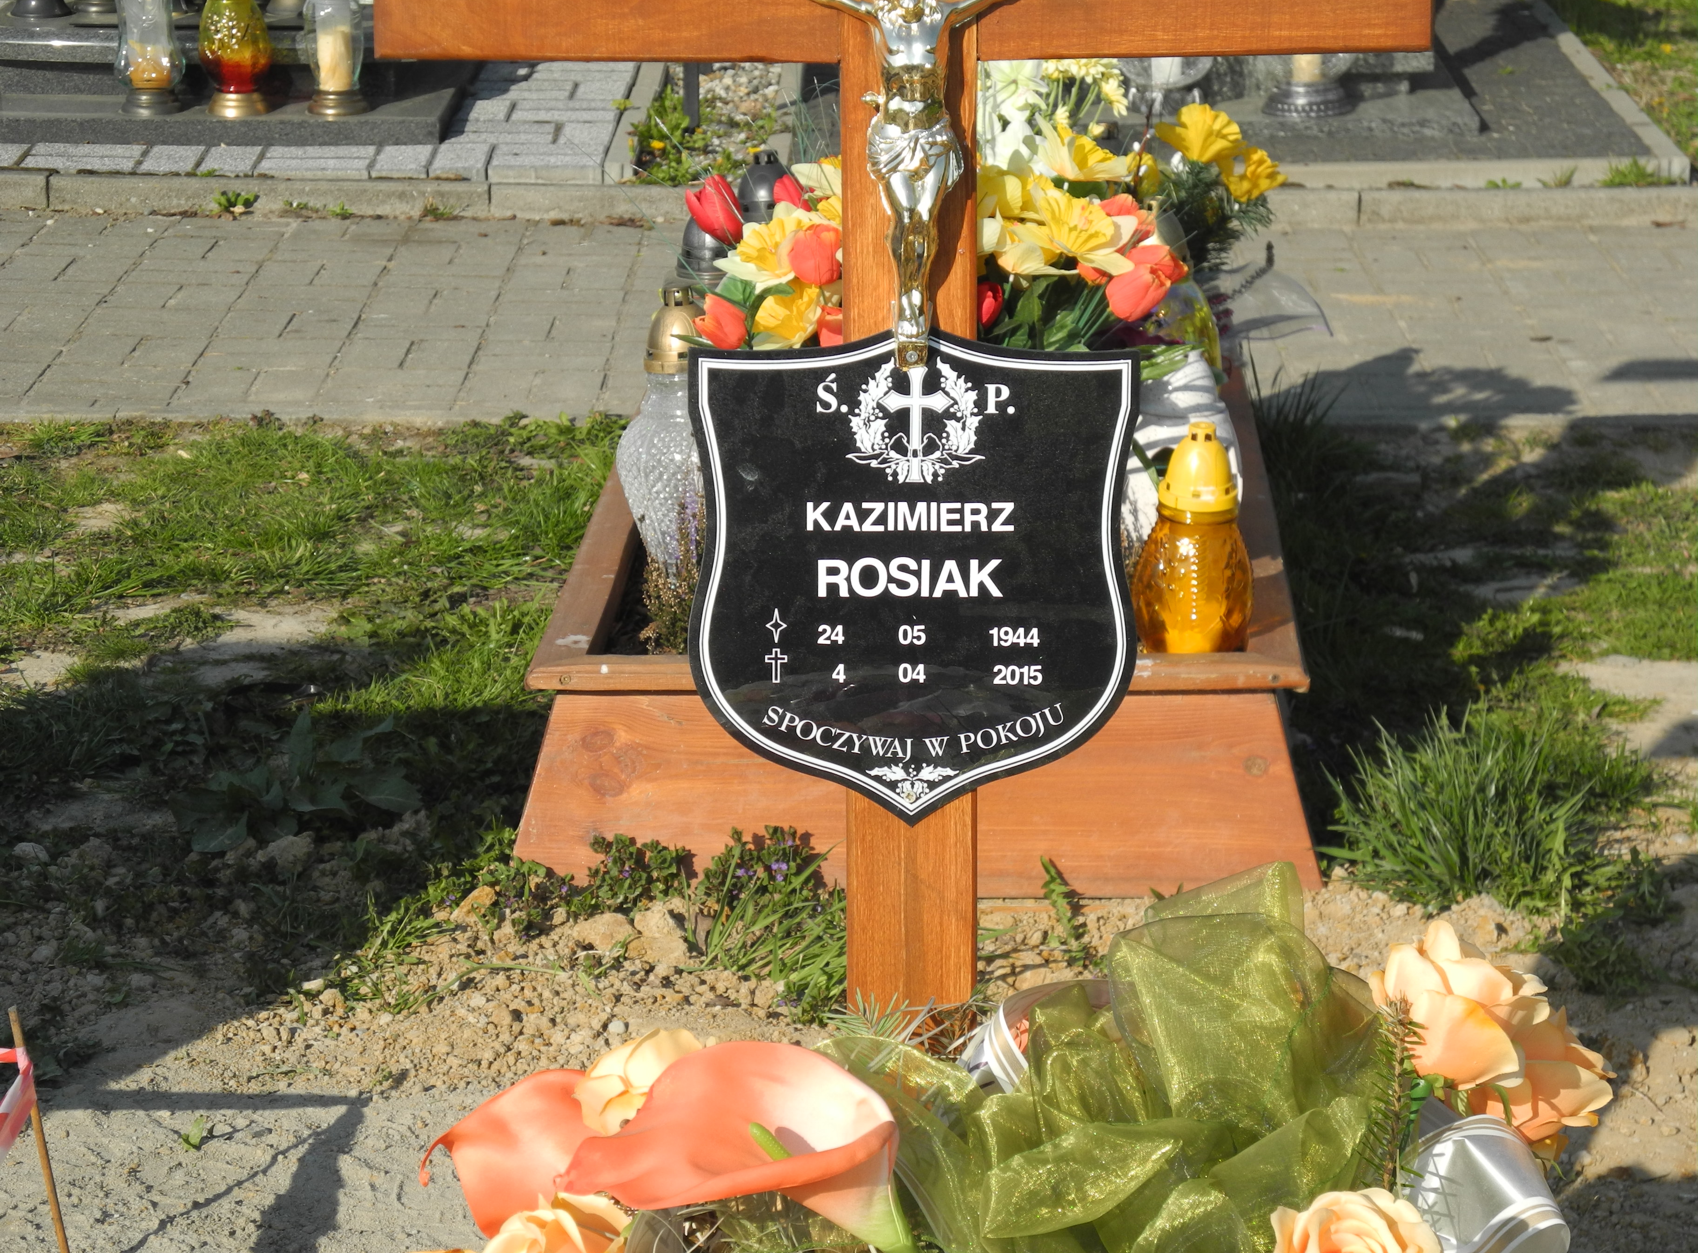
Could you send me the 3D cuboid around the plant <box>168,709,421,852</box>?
[{"bbox_3d":[-0.550,0.153,4.580,0.250,0.100,0.210,-2,15,-7],"label":"plant"}]

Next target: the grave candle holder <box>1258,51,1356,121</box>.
[{"bbox_3d":[0.818,-1.080,8.230,0.185,0.320,0.185,2,15,5],"label":"grave candle holder"}]

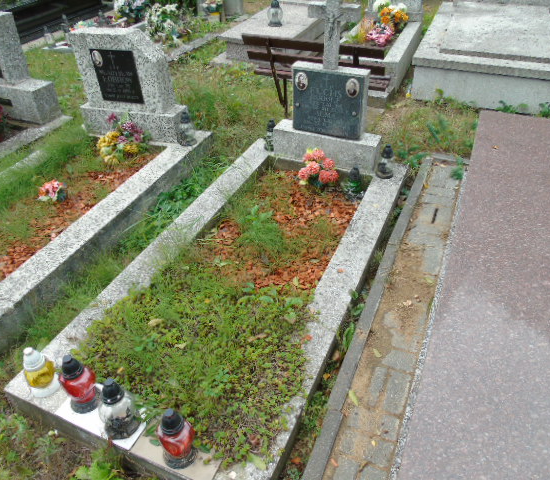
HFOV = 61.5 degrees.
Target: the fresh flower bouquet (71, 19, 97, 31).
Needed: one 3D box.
[{"bbox_3d":[-2.360,-2.619,5.701,0.290,0.200,0.250,13,38,18],"label":"fresh flower bouquet"}]

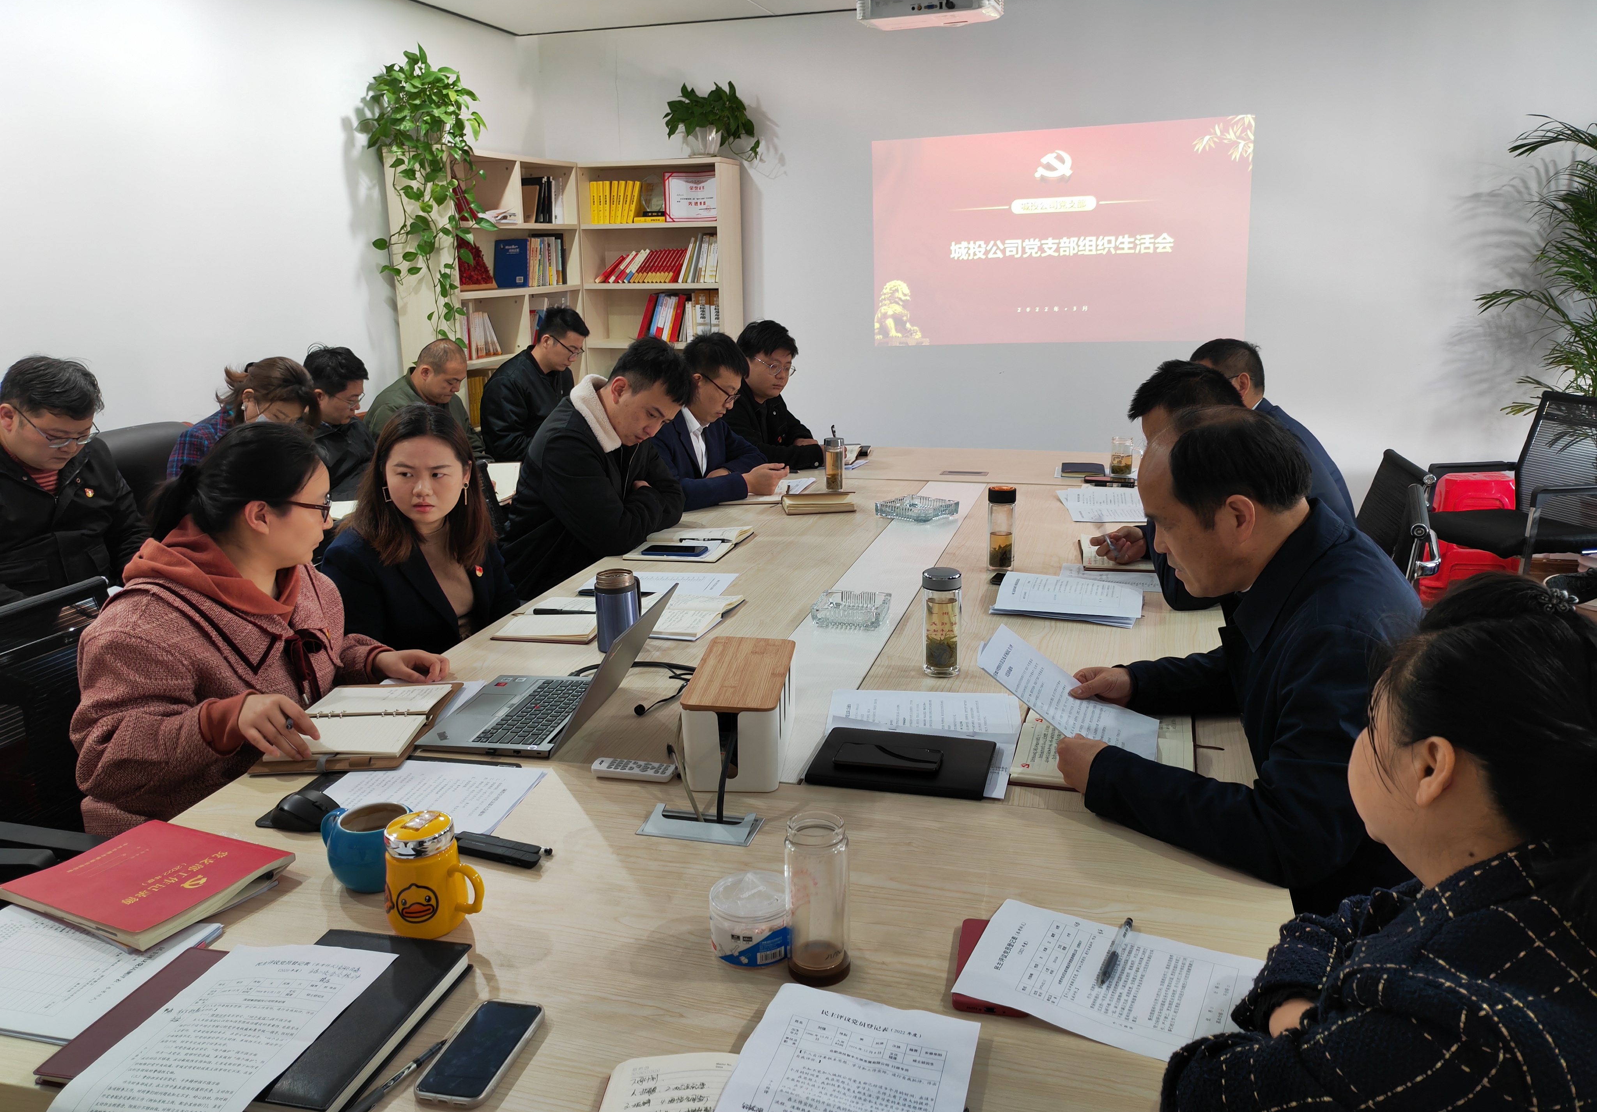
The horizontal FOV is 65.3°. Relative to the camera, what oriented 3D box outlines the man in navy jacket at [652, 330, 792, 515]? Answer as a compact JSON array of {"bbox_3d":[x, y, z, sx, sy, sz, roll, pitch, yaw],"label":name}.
[{"bbox_3d":[-0.291,-0.090,4.084,0.760,1.265,0.550,5,15,26],"label":"man in navy jacket"}]

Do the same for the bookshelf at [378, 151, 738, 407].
[{"bbox_3d":[-1.073,-0.986,6.346,1.160,2.000,1.411,4,14,20],"label":"bookshelf"}]

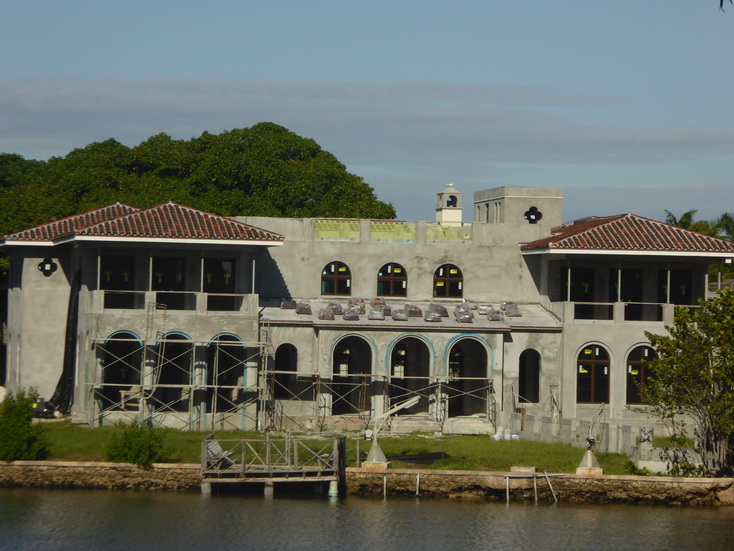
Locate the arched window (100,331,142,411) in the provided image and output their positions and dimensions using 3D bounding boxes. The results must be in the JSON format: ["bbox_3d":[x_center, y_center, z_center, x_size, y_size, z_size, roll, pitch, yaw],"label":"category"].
[{"bbox_3d":[-10.462,4.095,168.244,1.766,3.473,0.300,1,-1,-10],"label":"arched window"}]

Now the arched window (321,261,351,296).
[{"bbox_3d":[-1.357,0.138,174.603,1.354,1.540,0.150,1,-1,-10],"label":"arched window"}]

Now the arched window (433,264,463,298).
[{"bbox_3d":[3.645,0.255,175.485,1.367,1.512,0.150,1,-1,-10],"label":"arched window"}]

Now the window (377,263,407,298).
[{"bbox_3d":[1.137,0.196,175.043,1.361,1.526,0.150,1,-1,-10],"label":"window"}]

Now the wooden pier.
[{"bbox_3d":[-3.288,6.664,138.000,5.050,2.150,3.200,1,-1,0],"label":"wooden pier"}]

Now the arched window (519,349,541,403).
[{"bbox_3d":[7.159,4.405,171.808,0.985,2.364,0.200,1,-1,-10],"label":"arched window"}]

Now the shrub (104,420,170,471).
[{"bbox_3d":[-8.224,6.030,140.000,2.280,1.850,2.000,1,-1,0],"label":"shrub"}]

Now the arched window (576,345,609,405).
[{"bbox_3d":[9.941,4.329,171.843,1.483,2.588,0.180,1,-1,-10],"label":"arched window"}]

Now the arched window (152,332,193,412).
[{"bbox_3d":[-8.315,4.147,168.622,1.730,3.438,0.300,1,-1,-10],"label":"arched window"}]

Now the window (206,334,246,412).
[{"bbox_3d":[-6.030,4.189,169.025,1.695,3.424,0.300,1,-1,-10],"label":"window"}]

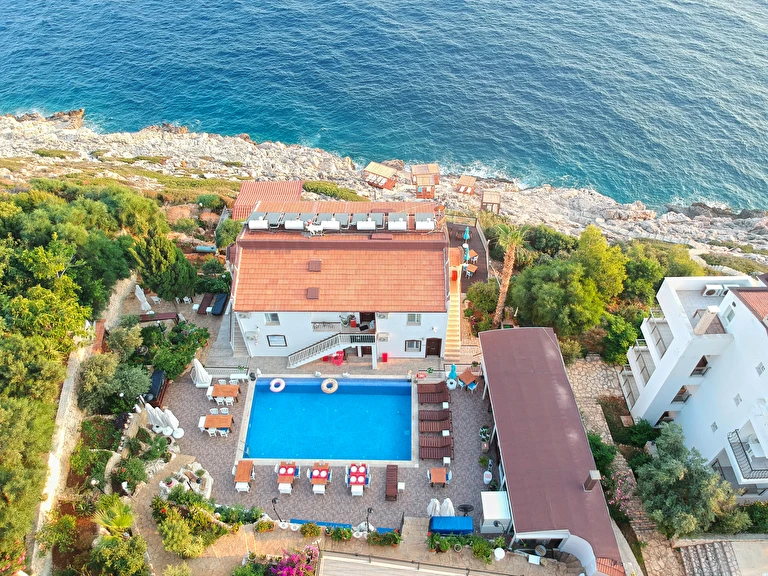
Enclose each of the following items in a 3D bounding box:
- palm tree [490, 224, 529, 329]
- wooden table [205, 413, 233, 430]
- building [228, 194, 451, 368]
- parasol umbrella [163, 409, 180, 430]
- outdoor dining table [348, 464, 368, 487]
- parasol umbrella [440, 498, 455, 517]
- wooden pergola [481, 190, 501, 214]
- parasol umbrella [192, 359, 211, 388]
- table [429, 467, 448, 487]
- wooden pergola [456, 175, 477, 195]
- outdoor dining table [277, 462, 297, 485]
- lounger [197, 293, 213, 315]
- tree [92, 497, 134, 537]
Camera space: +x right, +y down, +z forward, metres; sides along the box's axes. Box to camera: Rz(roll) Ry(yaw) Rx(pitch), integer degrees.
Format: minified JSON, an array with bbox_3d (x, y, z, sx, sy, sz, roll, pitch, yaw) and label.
[{"bbox_3d":[8.467,-0.585,38.415,2.800,9.200,2.800,0,47,2],"label":"palm tree"},{"bbox_3d":[-9.950,8.315,33.718,1.570,0.750,0.880,0,47,1],"label":"wooden table"},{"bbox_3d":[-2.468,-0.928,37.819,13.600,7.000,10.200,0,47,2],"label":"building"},{"bbox_3d":[-12.468,7.908,32.861,0.680,2.650,0.680,0,47,2],"label":"parasol umbrella"},{"bbox_3d":[-1.469,11.087,32.413,0.870,0.750,1.250,0,47,2],"label":"outdoor dining table"},{"bbox_3d":[3.276,11.589,29.077,0.750,2.650,0.750,0,47,2],"label":"parasol umbrella"},{"bbox_3d":[12.672,-10.018,66.000,2.300,2.250,2.200,4,47,5],"label":"wooden pergola"},{"bbox_3d":[-11.557,5.400,35.088,0.900,2.750,0.900,0,47,2],"label":"parasol umbrella"},{"bbox_3d":[3.193,11.079,32.270,0.860,0.750,0.860,0,47,2],"label":"table"},{"bbox_3d":[11.594,-14.405,77.955,2.200,2.000,2.200,12,48,13],"label":"wooden pergola"},{"bbox_3d":[-5.433,10.645,31.454,0.860,0.750,1.240,-1,47,1],"label":"outdoor dining table"},{"bbox_3d":[-12.949,1.254,40.287,0.670,0.380,1.920,1,47,3],"label":"lounger"},{"bbox_3d":[-14.915,12.812,30.699,1.850,1.550,1.850,0,47,2],"label":"tree"}]

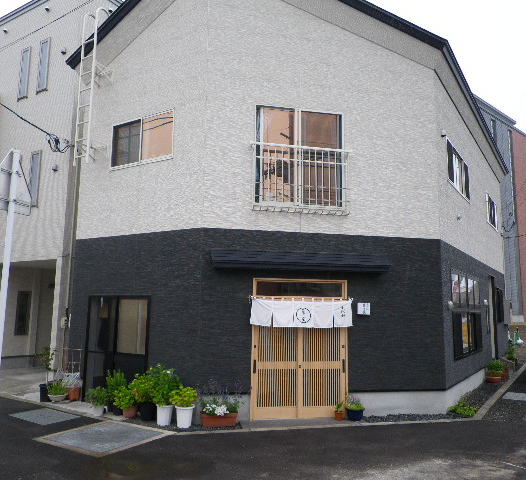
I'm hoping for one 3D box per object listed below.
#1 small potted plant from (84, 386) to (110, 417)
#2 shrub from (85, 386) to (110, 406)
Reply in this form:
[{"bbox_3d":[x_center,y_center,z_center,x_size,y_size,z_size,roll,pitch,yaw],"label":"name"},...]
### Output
[{"bbox_3d":[-2.843,2.756,8.869,0.414,0.469,0.406,3,-8,-17],"label":"small potted plant"},{"bbox_3d":[-2.728,2.590,8.542,0.393,0.336,0.393,3,-8,-17],"label":"shrub"}]

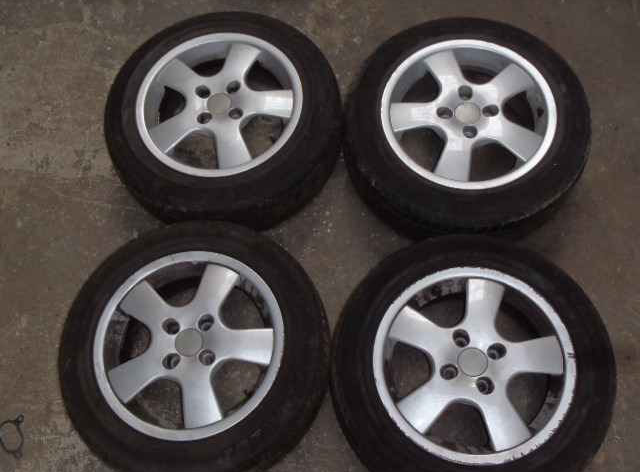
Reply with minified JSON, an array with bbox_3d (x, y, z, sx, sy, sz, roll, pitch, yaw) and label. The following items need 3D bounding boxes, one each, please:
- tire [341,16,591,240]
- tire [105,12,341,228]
[{"bbox_3d":[0.354,-0.258,1.744,0.598,0.189,0.598,0,68,4],"label":"tire"},{"bbox_3d":[-0.239,-0.290,1.796,0.598,0.189,0.598,0,68,4],"label":"tire"}]

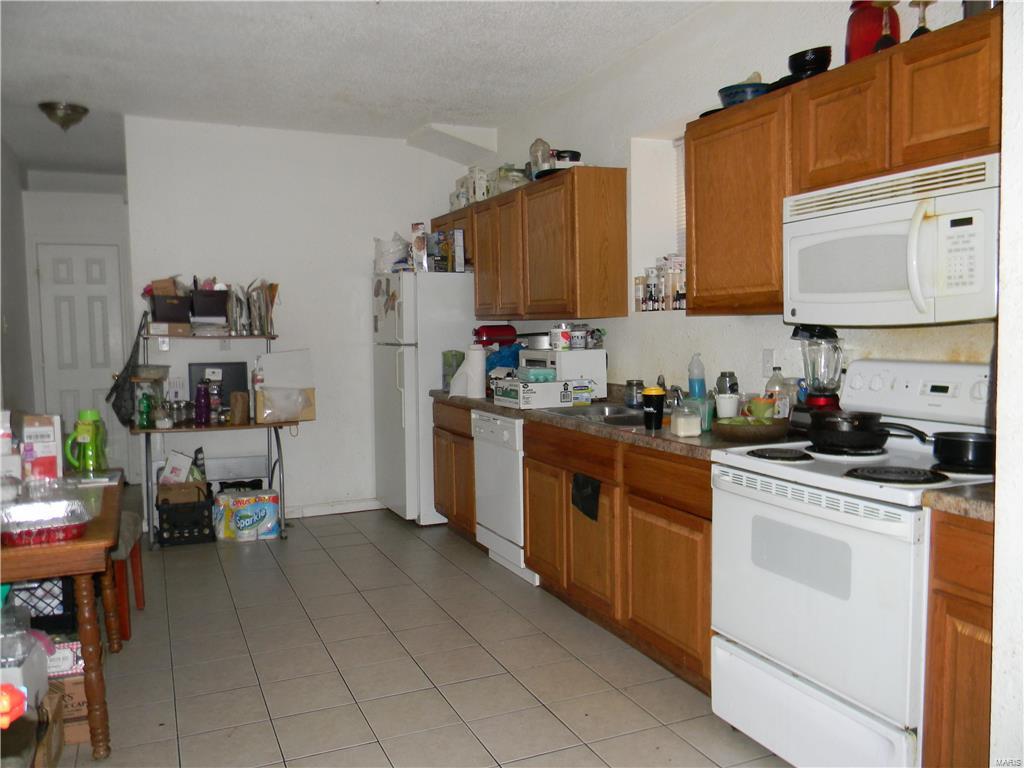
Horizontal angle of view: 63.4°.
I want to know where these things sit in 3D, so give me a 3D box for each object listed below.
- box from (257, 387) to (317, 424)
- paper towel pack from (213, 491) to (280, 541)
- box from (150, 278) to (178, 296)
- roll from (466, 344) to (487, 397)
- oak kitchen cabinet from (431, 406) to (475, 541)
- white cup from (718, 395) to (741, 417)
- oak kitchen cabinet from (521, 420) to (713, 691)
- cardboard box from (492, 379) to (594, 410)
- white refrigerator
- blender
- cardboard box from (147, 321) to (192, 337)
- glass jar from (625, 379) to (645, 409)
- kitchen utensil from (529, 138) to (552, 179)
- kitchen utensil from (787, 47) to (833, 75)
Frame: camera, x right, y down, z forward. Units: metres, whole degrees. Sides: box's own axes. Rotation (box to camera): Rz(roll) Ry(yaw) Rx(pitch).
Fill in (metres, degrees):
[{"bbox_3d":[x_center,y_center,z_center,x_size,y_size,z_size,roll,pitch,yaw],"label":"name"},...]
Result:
[{"bbox_3d":[-1.452,0.130,5.270,0.365,0.205,0.280,-3,5,-24],"label":"box"},{"bbox_3d":[-1.739,0.859,5.448,0.370,0.285,0.270,-3,4,-26],"label":"paper towel pack"},{"bbox_3d":[-2.244,-0.598,5.355,0.155,0.150,0.130,-3,4,-24],"label":"box"},{"bbox_3d":[-0.213,-0.073,4.830,0.128,0.305,0.128,-1,4,0],"label":"roll"},{"bbox_3d":[-0.083,0.537,5.293,0.600,0.880,0.840,-3,5,-24],"label":"oak kitchen cabinet"},{"bbox_3d":[0.887,0.098,3.396,0.098,0.110,0.098,-1,4,0],"label":"white cup"},{"bbox_3d":[0.641,0.647,3.581,0.620,0.888,1.486,-3,4,-24],"label":"oak kitchen cabinet"},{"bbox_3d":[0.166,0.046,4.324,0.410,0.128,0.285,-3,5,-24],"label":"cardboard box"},{"bbox_3d":[-0.510,0.087,5.923,0.770,1.695,0.705,-3,5,-24],"label":"white refrigerator"},{"bbox_3d":[1.098,-0.010,2.984,0.185,0.410,0.170,-3,5,-24],"label":"blender"},{"bbox_3d":[-2.205,-0.355,5.344,0.270,0.096,0.220,-3,5,-24],"label":"cardboard box"},{"bbox_3d":[0.597,0.044,4.020,0.099,0.136,0.099,-1,4,0],"label":"glass jar"},{"bbox_3d":[0.165,-1.262,4.708,0.125,0.257,0.125,-1,4,0],"label":"kitchen utensil"},{"bbox_3d":[1.035,-1.118,2.872,0.152,0.080,0.152,-3,4,-24],"label":"kitchen utensil"}]

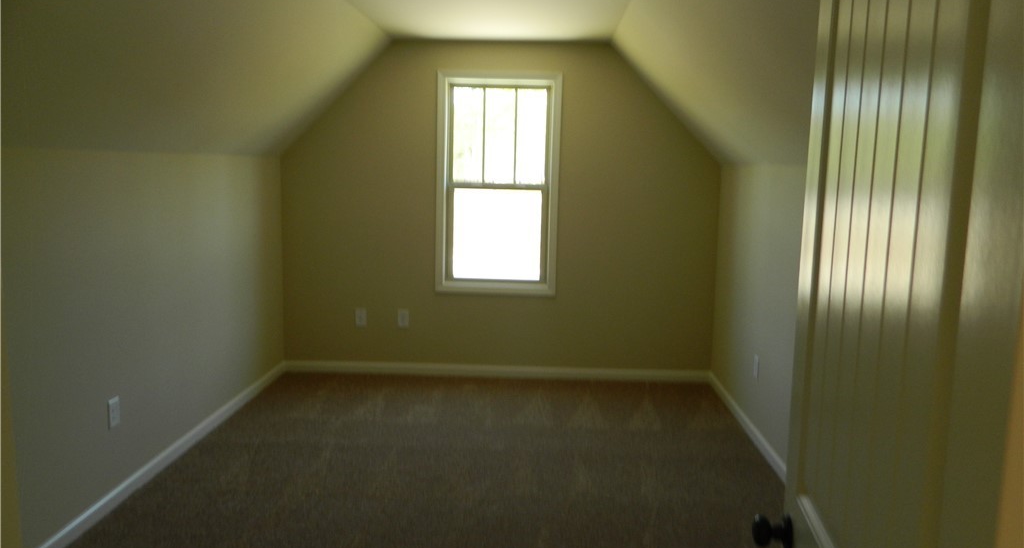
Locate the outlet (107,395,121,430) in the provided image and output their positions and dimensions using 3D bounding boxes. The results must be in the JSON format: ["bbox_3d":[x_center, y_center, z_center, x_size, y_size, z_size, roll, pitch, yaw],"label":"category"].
[{"bbox_3d":[-1.773,0.619,3.306,0.012,0.122,0.078,1,8,2],"label":"outlet"}]

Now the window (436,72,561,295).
[{"bbox_3d":[-0.100,-0.635,5.312,0.870,1.580,0.110,1,8,2],"label":"window"}]

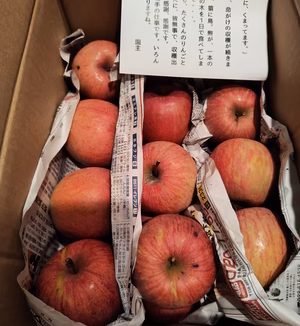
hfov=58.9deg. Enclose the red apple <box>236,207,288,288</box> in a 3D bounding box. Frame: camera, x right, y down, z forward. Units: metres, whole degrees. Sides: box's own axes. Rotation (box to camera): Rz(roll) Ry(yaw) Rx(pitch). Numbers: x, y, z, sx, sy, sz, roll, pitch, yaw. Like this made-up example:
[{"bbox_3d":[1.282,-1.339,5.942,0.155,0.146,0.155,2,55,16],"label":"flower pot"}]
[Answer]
[{"bbox_3d":[0.120,0.099,0.321,0.088,0.077,0.088,-9,51,29],"label":"red apple"}]

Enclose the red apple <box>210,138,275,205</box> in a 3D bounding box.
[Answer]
[{"bbox_3d":[0.118,0.012,0.351,0.077,0.089,0.089,22,79,-32],"label":"red apple"}]

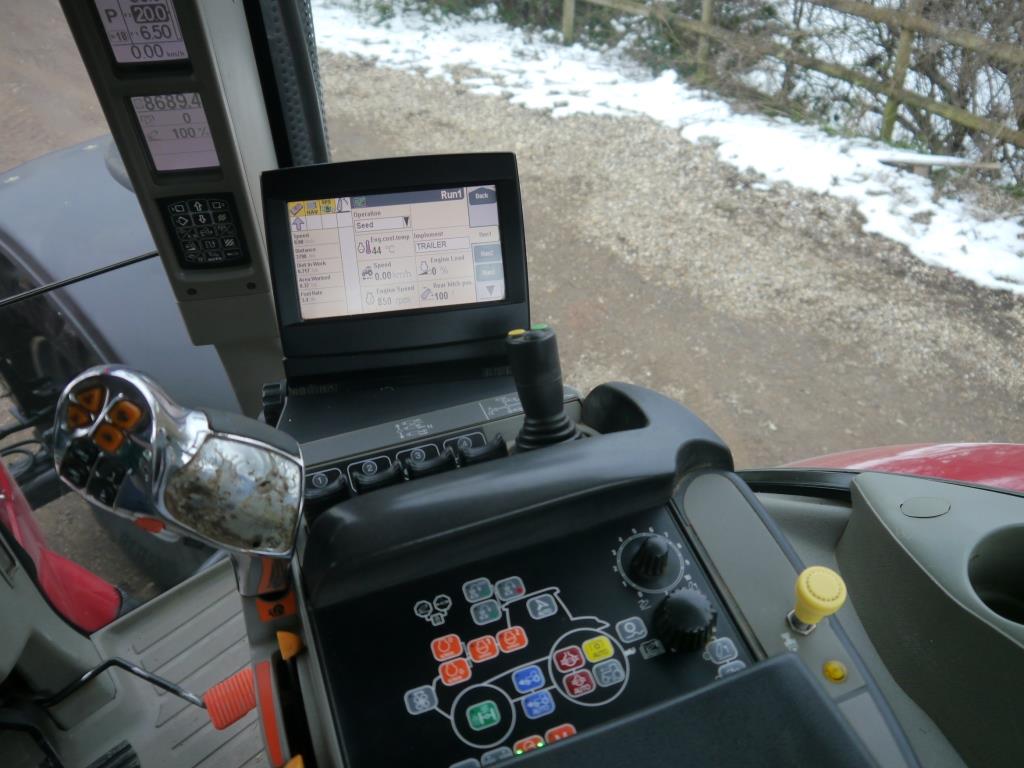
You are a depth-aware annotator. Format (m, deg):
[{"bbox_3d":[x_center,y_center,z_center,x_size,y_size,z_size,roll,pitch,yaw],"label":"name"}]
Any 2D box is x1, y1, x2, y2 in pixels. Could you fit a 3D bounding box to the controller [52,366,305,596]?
[{"bbox_3d":[-0.191,0.053,0.487,0.130,0.115,0.080,1,29,6],"label":"controller"}]

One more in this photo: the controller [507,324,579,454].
[{"bbox_3d":[0.021,0.004,0.588,0.050,0.098,0.050,-5,29,3],"label":"controller"}]

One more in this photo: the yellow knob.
[{"bbox_3d":[0.191,0.135,0.519,0.030,0.036,0.030,-9,49,-11],"label":"yellow knob"}]

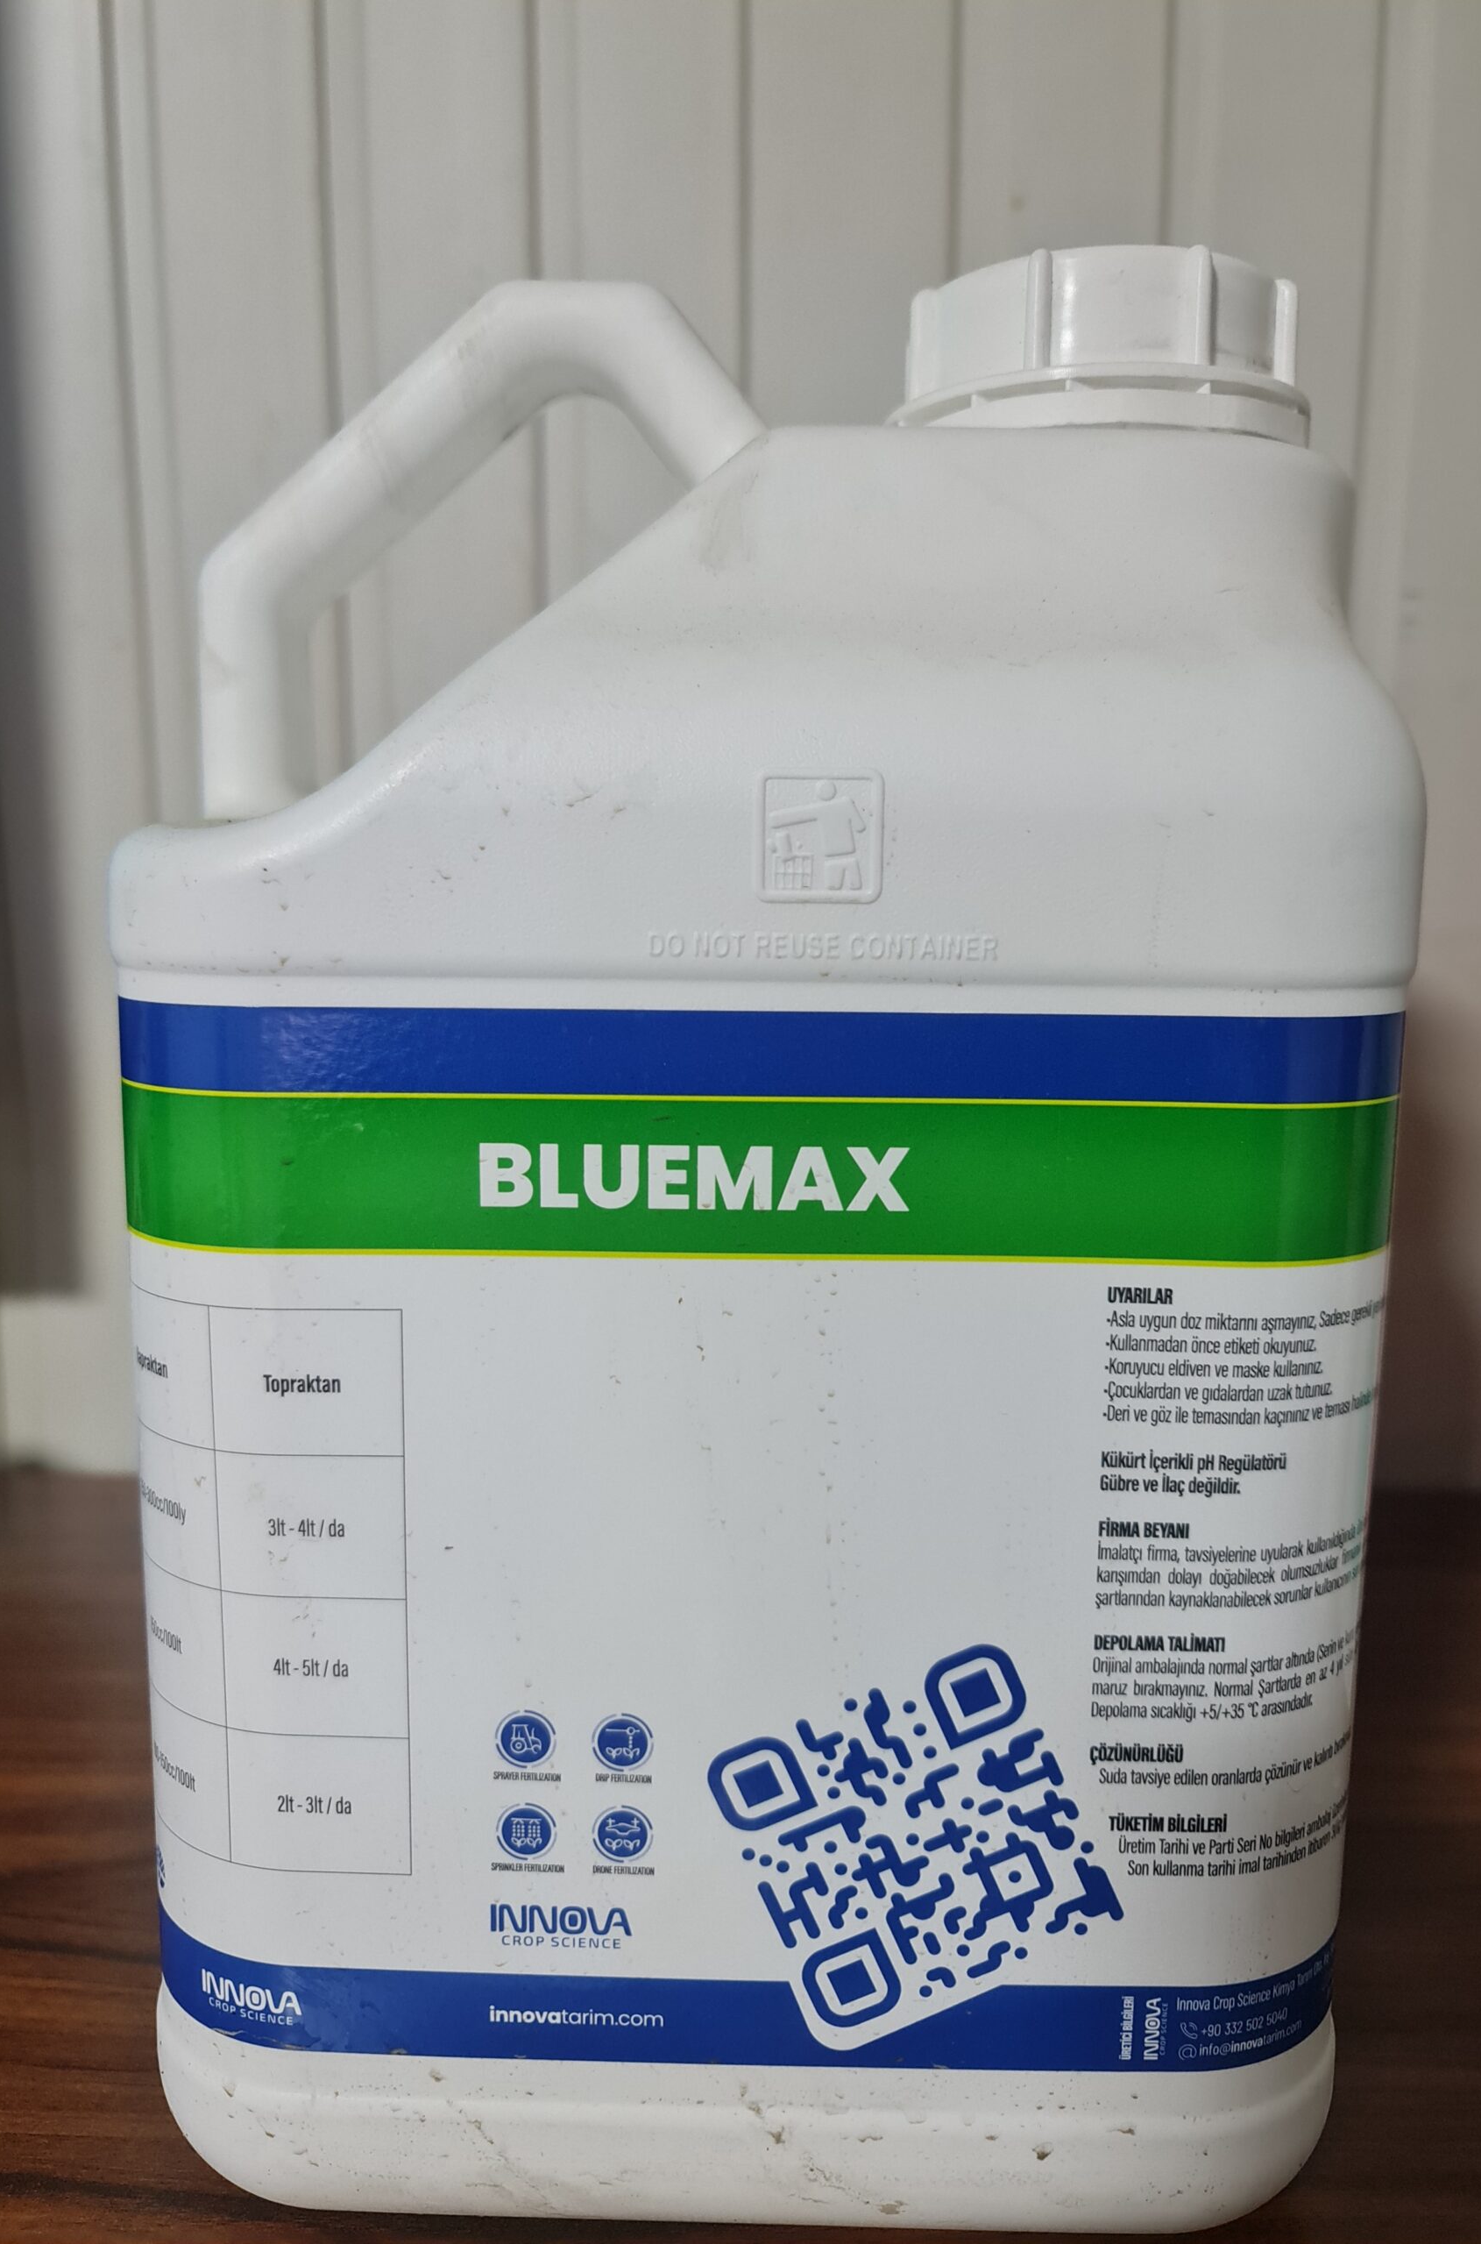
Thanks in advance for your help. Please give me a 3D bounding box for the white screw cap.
[{"bbox_3d":[0.058,-0.117,0.264,0.067,0.025,0.067,1,8,2],"label":"white screw cap"}]

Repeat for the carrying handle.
[{"bbox_3d":[-0.043,-0.093,0.270,0.095,0.085,0.027,1,8,2],"label":"carrying handle"}]

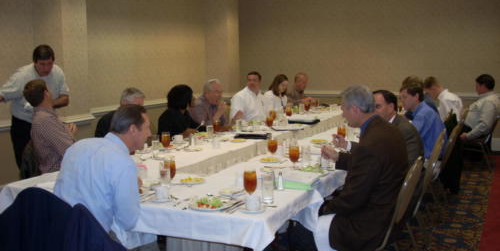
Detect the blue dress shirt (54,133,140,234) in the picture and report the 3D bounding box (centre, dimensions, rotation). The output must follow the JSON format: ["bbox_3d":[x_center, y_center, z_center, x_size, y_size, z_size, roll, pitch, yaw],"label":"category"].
[{"bbox_3d":[-0.880,0.348,3.104,0.490,0.590,0.490,5,10,36],"label":"blue dress shirt"}]

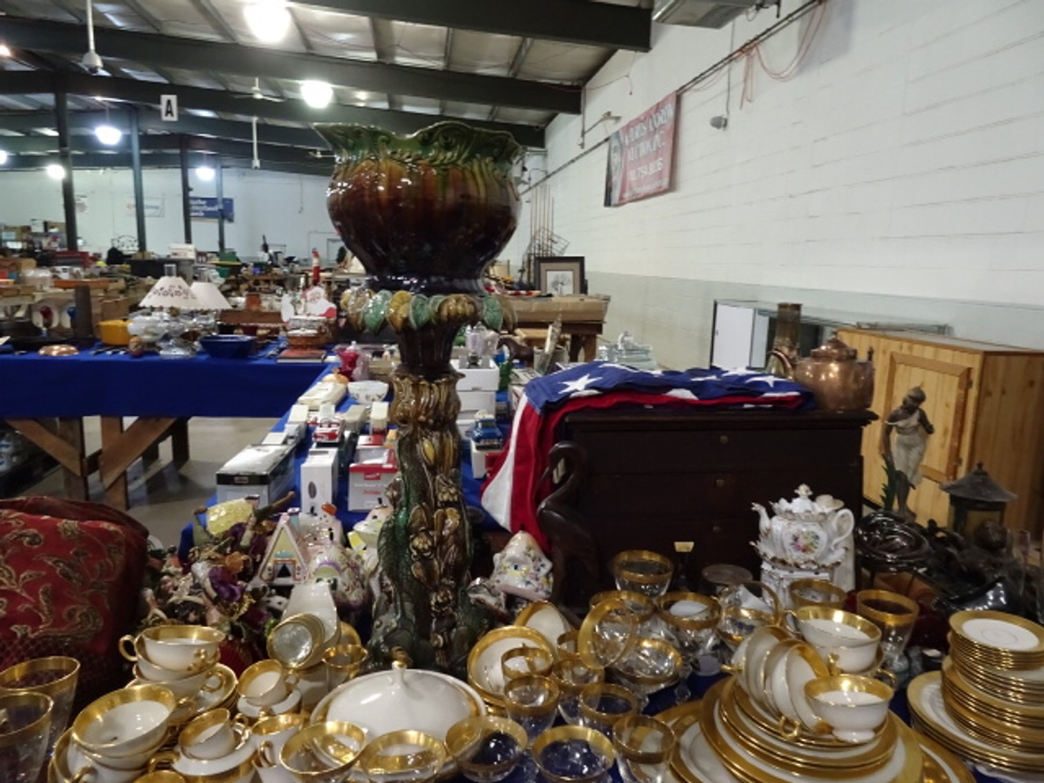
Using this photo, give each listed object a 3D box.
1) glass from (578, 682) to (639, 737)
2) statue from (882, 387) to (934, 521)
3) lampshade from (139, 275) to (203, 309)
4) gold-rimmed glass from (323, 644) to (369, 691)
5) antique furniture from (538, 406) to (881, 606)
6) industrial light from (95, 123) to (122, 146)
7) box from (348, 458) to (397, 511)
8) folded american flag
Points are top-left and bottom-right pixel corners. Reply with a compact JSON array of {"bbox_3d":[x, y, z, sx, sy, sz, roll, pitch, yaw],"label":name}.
[{"bbox_3d":[0.100,0.403,0.831,0.065,0.110,0.065,2,10,0],"label":"glass"},{"bbox_3d":[0.849,0.156,1.598,0.115,0.338,0.110,8,12,33],"label":"statue"},{"bbox_3d":[-1.948,-0.557,4.035,0.320,0.170,0.320,2,10,0],"label":"lampshade"},{"bbox_3d":[-0.246,0.391,1.011,0.063,0.055,0.063,2,10,0],"label":"gold-rimmed glass"},{"bbox_3d":[0.311,0.174,1.363,0.520,0.336,0.340,0,10,-8],"label":"antique furniture"},{"bbox_3d":[-10.670,-6.620,18.660,0.650,0.550,0.650,0,10,-8],"label":"industrial light"},{"bbox_3d":[-0.350,0.209,1.725,0.112,0.107,0.135,0,10,-8],"label":"box"},{"bbox_3d":[0.212,0.104,1.327,0.570,0.270,0.330,0,10,-8],"label":"folded american flag"}]

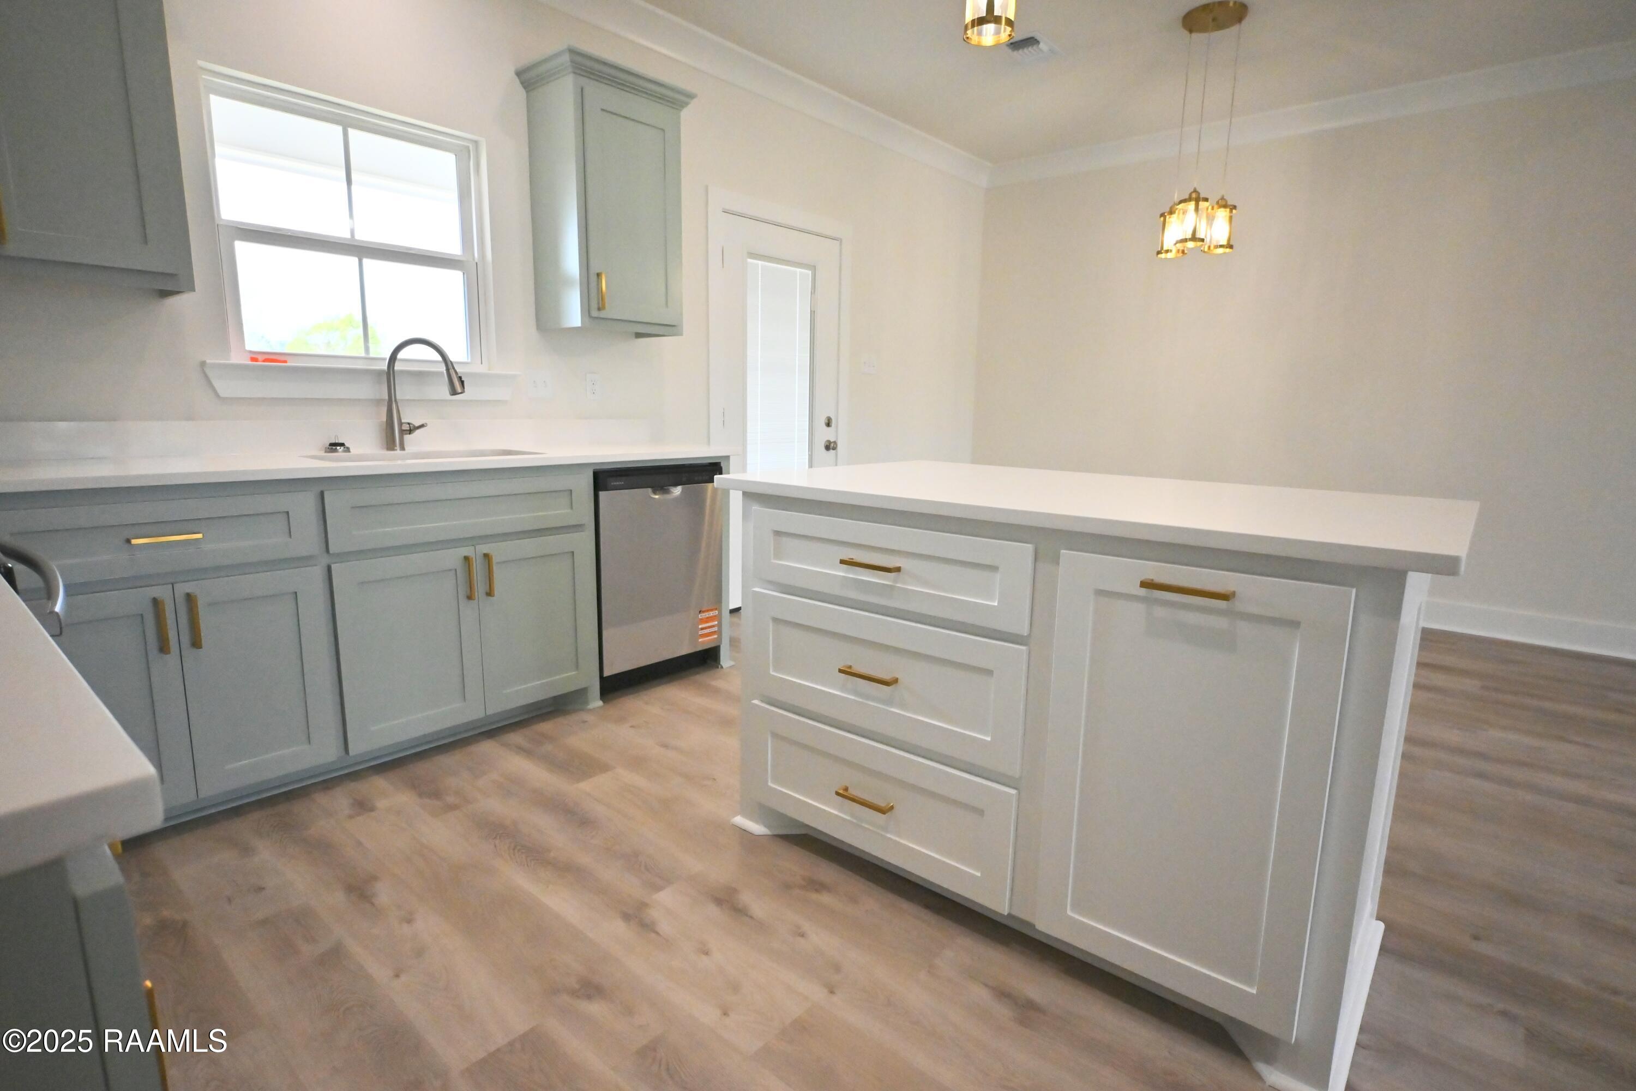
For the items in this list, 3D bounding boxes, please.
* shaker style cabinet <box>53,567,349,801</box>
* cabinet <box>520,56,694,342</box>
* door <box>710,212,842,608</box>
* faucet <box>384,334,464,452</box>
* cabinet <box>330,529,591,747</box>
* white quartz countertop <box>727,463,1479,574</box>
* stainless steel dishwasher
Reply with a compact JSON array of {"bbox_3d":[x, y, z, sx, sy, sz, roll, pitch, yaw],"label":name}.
[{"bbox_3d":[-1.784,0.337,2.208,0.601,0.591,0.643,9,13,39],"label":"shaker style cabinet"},{"bbox_3d":[-0.827,-1.342,3.294,0.353,0.960,0.590,9,13,39],"label":"cabinet"},{"bbox_3d":[-0.200,-0.699,4.498,0.045,2.015,0.913,9,13,39],"label":"door"},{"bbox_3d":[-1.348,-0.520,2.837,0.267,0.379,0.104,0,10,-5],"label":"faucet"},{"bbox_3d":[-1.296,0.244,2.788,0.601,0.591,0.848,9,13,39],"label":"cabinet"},{"bbox_3d":[0.619,-0.123,1.968,1.510,0.031,0.937,9,13,39],"label":"white quartz countertop"},{"bbox_3d":[-0.812,0.079,3.344,0.606,0.851,0.609,9,13,39],"label":"stainless steel dishwasher"}]

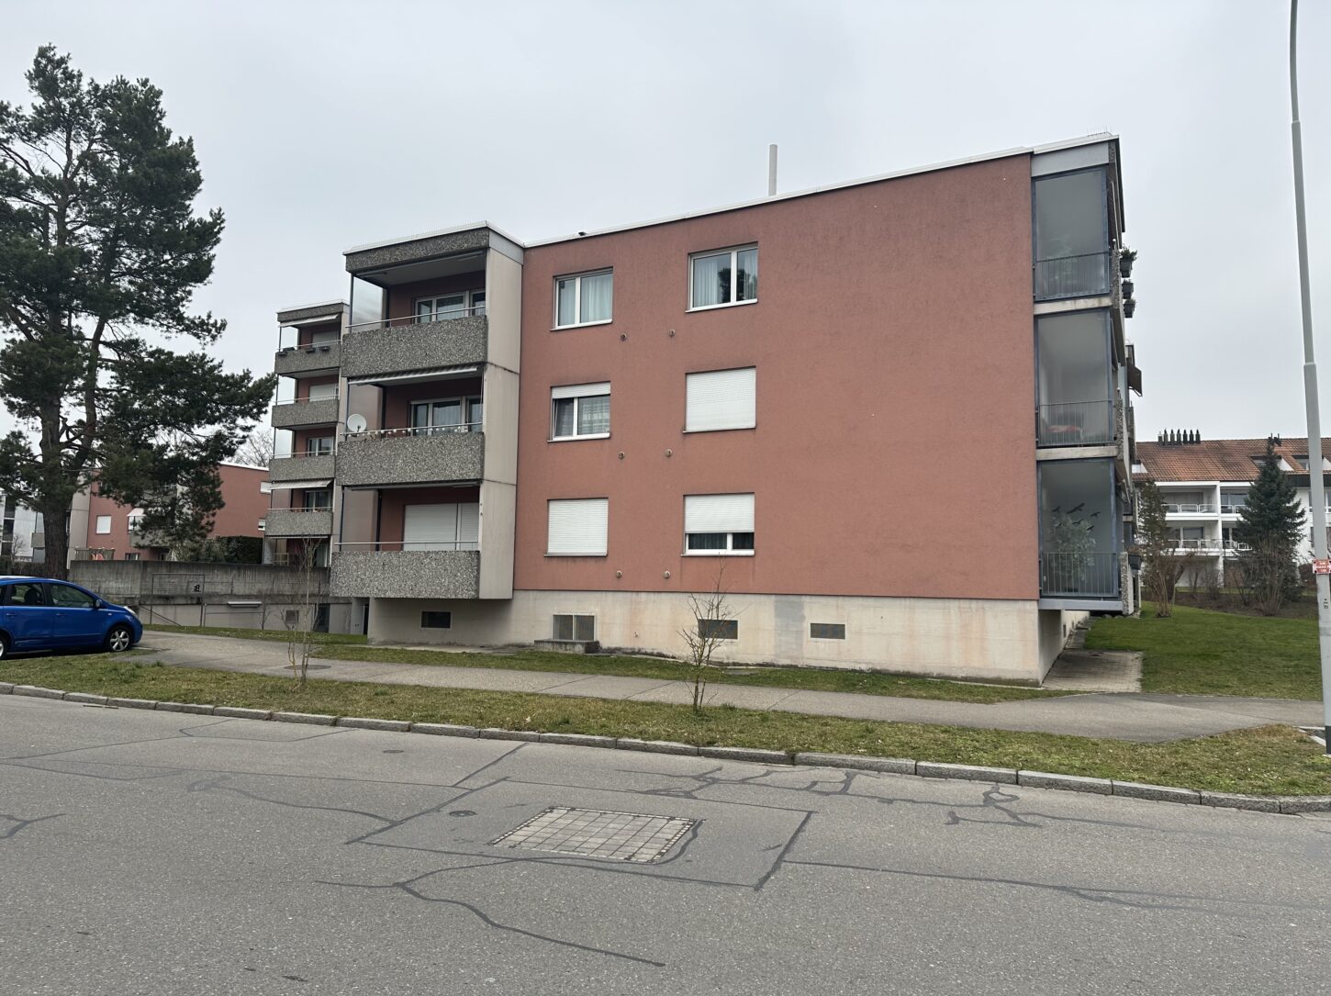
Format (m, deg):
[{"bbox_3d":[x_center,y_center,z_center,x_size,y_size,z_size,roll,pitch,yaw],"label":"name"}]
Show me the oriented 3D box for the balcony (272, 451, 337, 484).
[{"bbox_3d":[-17.548,-1.359,45.841,4.474,1.105,1.307,-2,-6,27],"label":"balcony"}]

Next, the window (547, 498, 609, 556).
[{"bbox_3d":[-2.050,0.697,21.572,1.693,1.330,0.140,-2,-6,27],"label":"window"}]

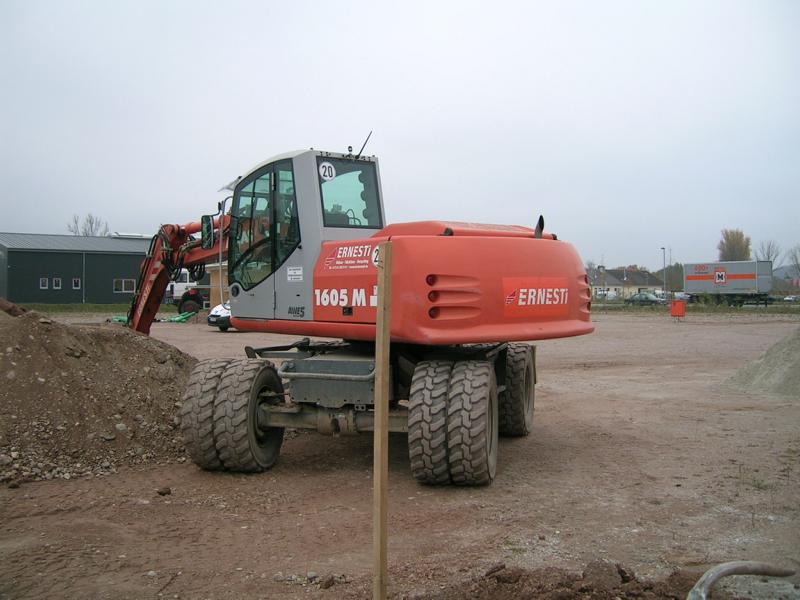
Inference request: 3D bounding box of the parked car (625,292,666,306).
[{"bbox_3d":[25.700,-0.182,84.507,4.400,1.430,1.730,0,1,7],"label":"parked car"}]

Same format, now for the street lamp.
[{"bbox_3d":[32.491,-3.190,99.467,0.650,6.800,0.280,0,1,0],"label":"street lamp"}]

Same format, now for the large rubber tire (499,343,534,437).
[{"bbox_3d":[1.352,1.040,9.360,0.280,1.060,1.060,0,1,17],"label":"large rubber tire"}]

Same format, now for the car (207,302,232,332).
[{"bbox_3d":[-5.649,0.475,32.510,4.000,1.580,1.680,-1,1,-39],"label":"car"}]

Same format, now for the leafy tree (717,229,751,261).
[{"bbox_3d":[48.984,-5.461,118.938,5.000,10.700,5.000,0,1,0],"label":"leafy tree"}]

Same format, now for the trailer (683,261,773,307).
[{"bbox_3d":[30.296,-1.443,74.988,2.550,4.000,7.600,-1,1,-38],"label":"trailer"}]

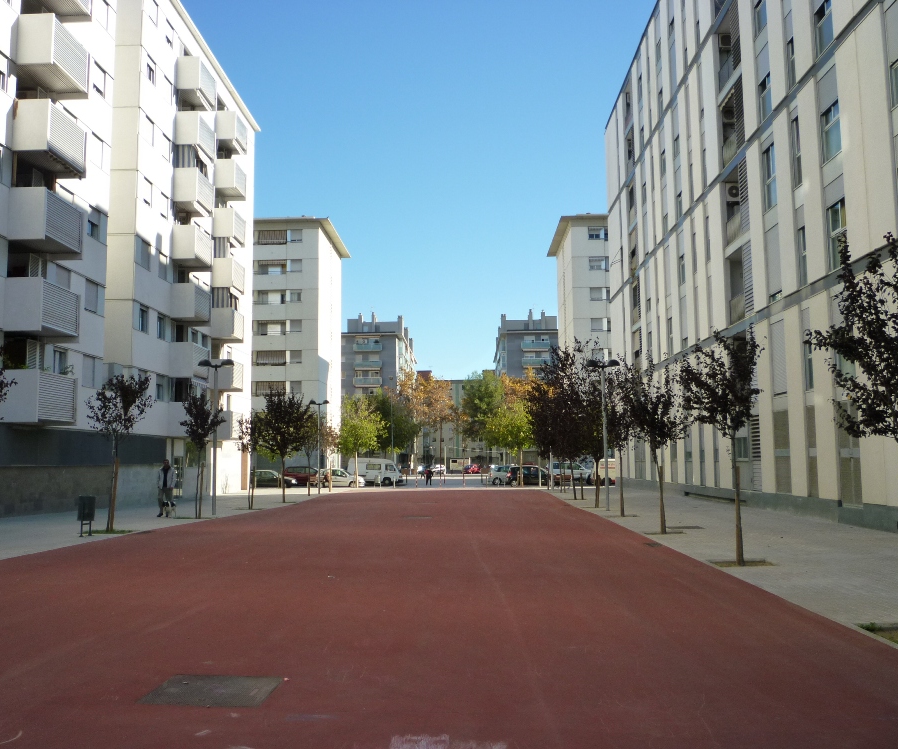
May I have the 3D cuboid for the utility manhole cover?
[{"bbox_3d":[-1.685,2.282,6.010,0.863,0.030,0.786,-1,-6,4],"label":"utility manhole cover"}]

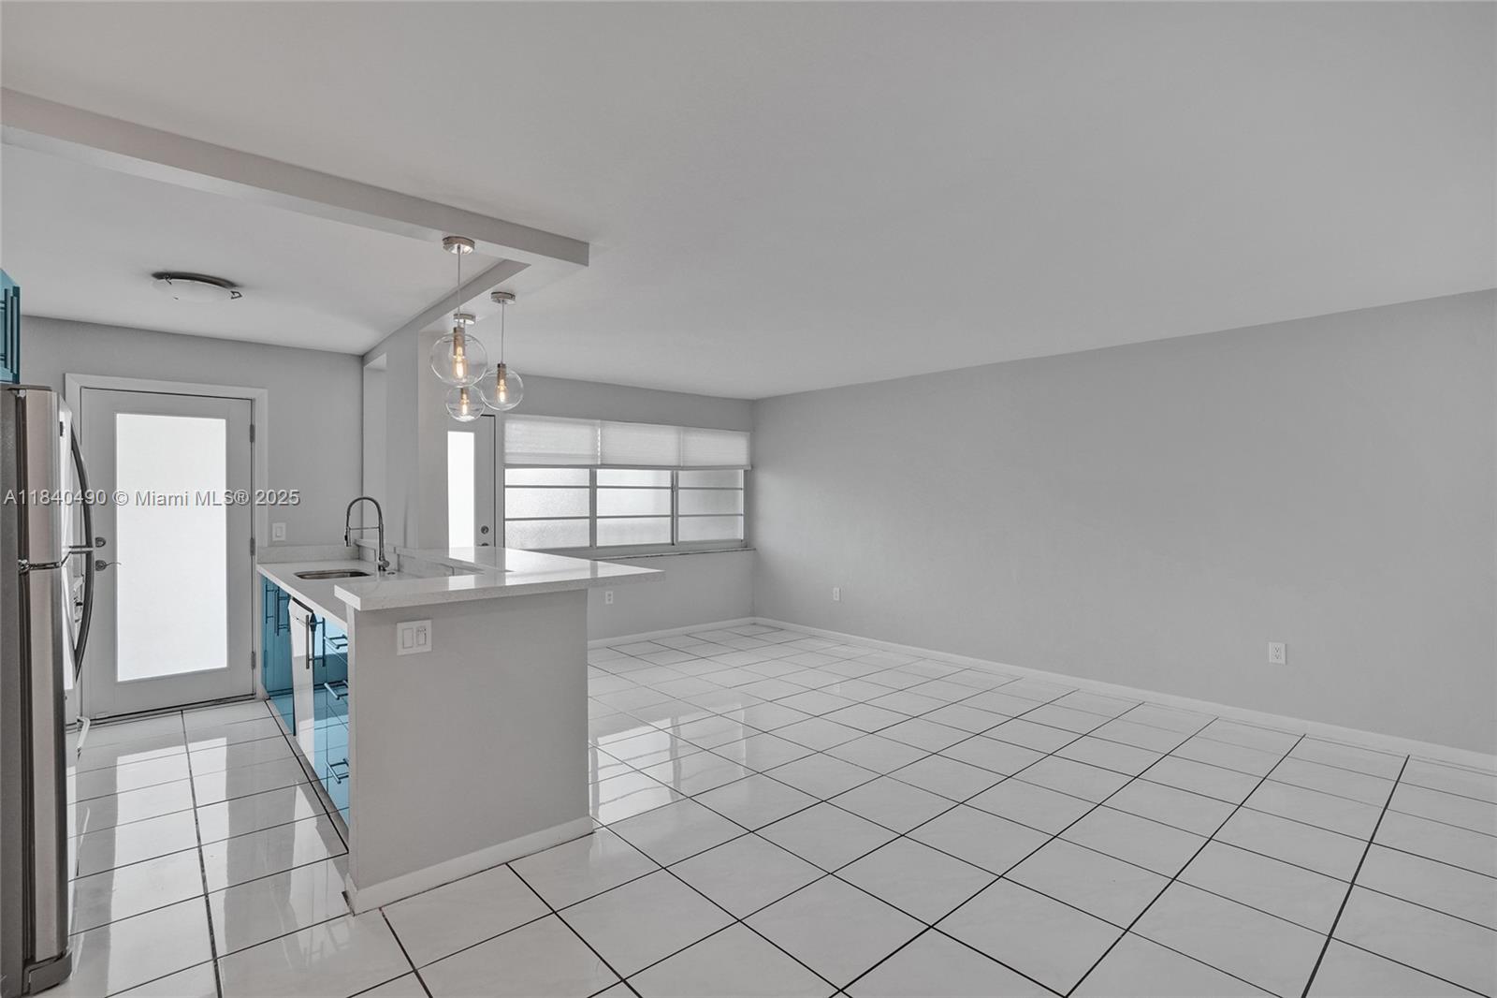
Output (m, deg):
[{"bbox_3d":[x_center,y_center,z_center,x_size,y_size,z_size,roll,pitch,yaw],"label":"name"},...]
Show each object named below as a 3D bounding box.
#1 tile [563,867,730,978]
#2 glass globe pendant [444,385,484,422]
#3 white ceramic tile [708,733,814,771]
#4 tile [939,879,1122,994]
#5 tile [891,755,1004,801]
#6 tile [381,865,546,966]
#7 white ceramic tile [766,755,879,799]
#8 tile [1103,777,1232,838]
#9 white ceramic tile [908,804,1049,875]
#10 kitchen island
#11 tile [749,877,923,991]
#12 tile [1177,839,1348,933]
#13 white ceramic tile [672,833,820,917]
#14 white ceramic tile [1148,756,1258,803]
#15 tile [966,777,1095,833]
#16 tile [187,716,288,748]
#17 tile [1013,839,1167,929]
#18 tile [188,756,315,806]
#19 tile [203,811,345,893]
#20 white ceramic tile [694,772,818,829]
[{"bbox_3d":[-0.344,1.411,2.240,0.427,0.010,0.427,0,0,-41],"label":"tile"},{"bbox_3d":[-1.502,-0.512,3.530,0.207,0.210,0.207,0,0,0],"label":"glass globe pendant"},{"bbox_3d":[0.085,1.420,3.729,0.445,0.010,0.445,0,-1,-41],"label":"white ceramic tile"},{"bbox_3d":[0.917,1.407,2.171,0.445,0.010,0.445,0,-1,-41],"label":"tile"},{"bbox_3d":[1.020,1.426,3.410,0.443,0.010,0.443,0,0,-41],"label":"tile"},{"bbox_3d":[-0.962,1.408,2.273,0.445,0.010,0.445,0,-1,-41],"label":"tile"},{"bbox_3d":[0.378,1.417,3.410,0.445,0.010,0.445,0,-1,-41],"label":"white ceramic tile"},{"bbox_3d":[1.891,1.379,2.981,0.430,0.010,0.430,0,0,-41],"label":"tile"},{"bbox_3d":[0.943,1.379,2.712,0.430,0.010,0.430,0,0,-41],"label":"white ceramic tile"},{"bbox_3d":[-1.907,0.881,3.864,1.250,1.070,3.350,0,-1,-41],"label":"kitchen island"},{"bbox_3d":[0.289,1.423,2.220,0.443,0.010,0.443,0,0,-41],"label":"tile"},{"bbox_3d":[1.897,1.416,2.452,0.443,0.010,0.443,0,0,-41],"label":"tile"},{"bbox_3d":[-0.006,1.426,2.540,0.443,0.010,0.443,0,0,-41],"label":"white ceramic tile"},{"bbox_3d":[2.294,1.420,3.371,0.443,0.010,0.443,0,0,-42],"label":"white ceramic tile"},{"bbox_3d":[1.306,1.415,3.074,0.445,0.010,0.445,0,-1,-41],"label":"tile"},{"bbox_3d":[-3.025,1.379,3.905,0.430,0.010,0.430,0,0,-41],"label":"tile"},{"bbox_3d":[1.265,1.419,2.483,0.443,0.010,0.443,0,0,-42],"label":"tile"},{"bbox_3d":[-2.546,1.444,3.408,0.443,0.010,0.443,0,0,-40],"label":"tile"},{"bbox_3d":[-1.903,1.409,2.666,0.427,0.010,0.427,0,0,-41],"label":"tile"},{"bbox_3d":[0.038,1.415,3.120,0.445,0.010,0.445,0,-1,-41],"label":"white ceramic tile"}]

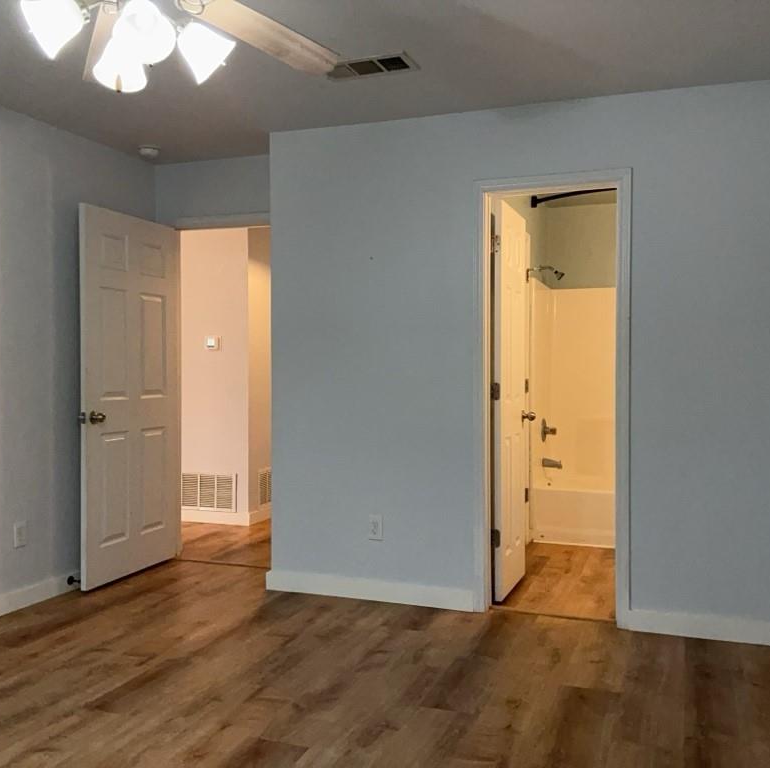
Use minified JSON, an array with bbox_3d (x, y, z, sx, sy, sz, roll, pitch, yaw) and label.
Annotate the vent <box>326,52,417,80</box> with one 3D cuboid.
[{"bbox_3d":[-0.079,-1.304,3.307,0.401,0.022,0.205,1,1,21],"label":"vent"}]

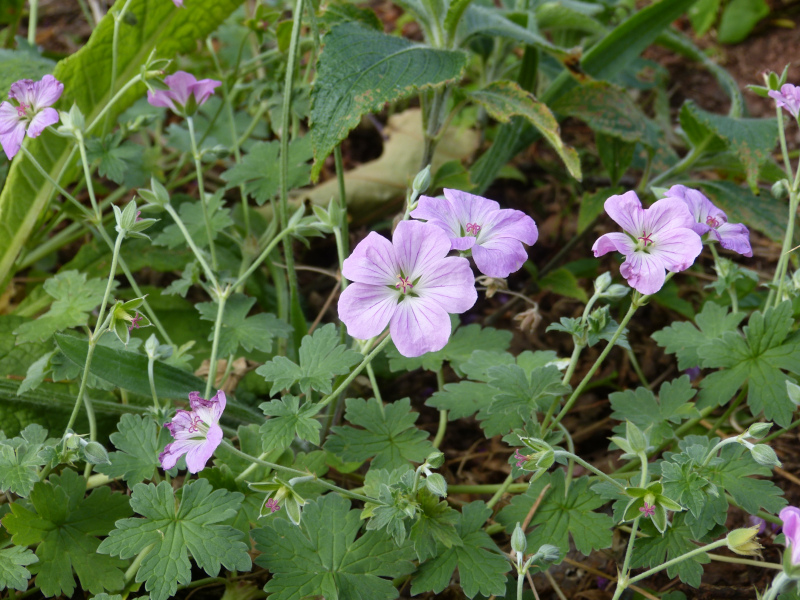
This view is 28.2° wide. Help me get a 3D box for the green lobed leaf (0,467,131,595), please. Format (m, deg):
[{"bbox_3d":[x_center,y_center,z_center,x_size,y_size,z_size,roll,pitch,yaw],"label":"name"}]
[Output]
[{"bbox_3d":[-0.105,0.074,0.505,0.042,0.011,0.043,-2,60,-1],"label":"green lobed leaf"}]

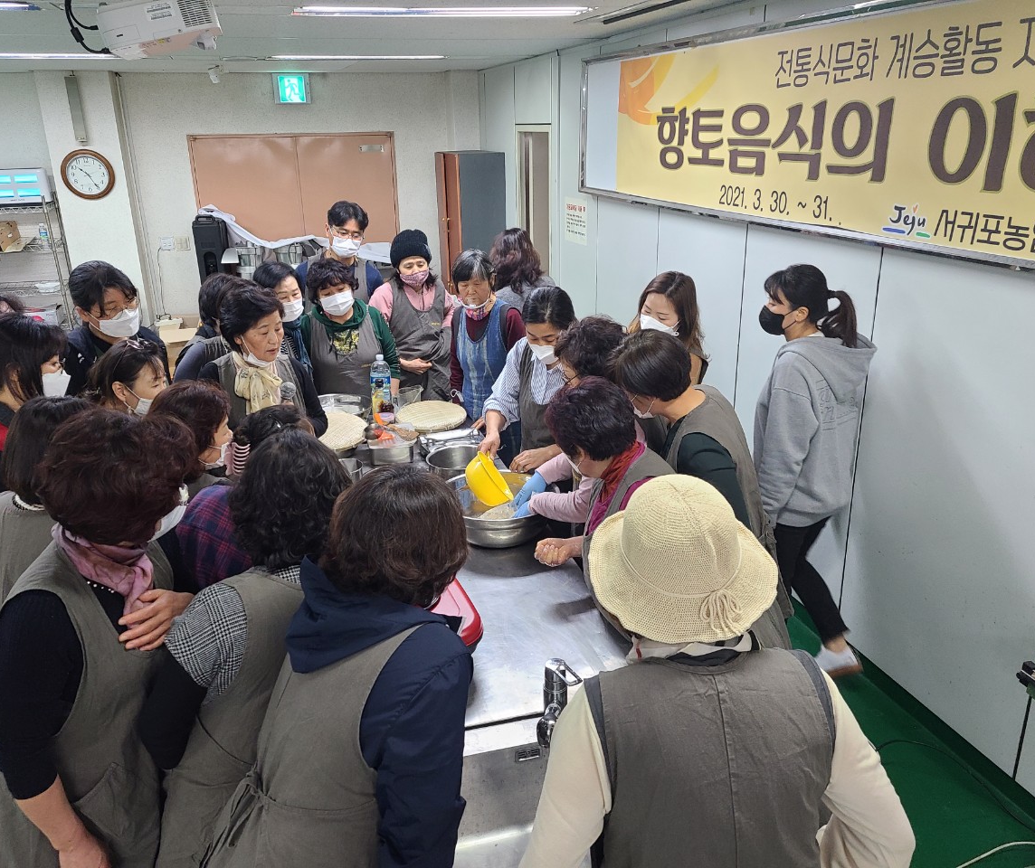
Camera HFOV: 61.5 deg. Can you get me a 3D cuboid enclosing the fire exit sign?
[{"bbox_3d":[-1.905,-2.917,7.342,0.290,0.230,0.045,-7,20,-15],"label":"fire exit sign"}]

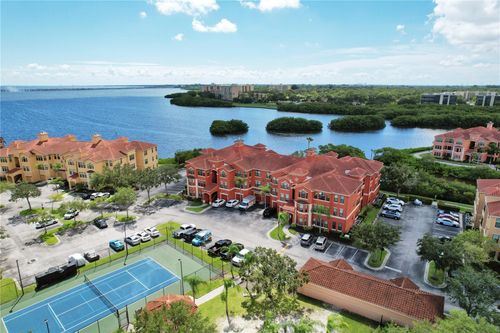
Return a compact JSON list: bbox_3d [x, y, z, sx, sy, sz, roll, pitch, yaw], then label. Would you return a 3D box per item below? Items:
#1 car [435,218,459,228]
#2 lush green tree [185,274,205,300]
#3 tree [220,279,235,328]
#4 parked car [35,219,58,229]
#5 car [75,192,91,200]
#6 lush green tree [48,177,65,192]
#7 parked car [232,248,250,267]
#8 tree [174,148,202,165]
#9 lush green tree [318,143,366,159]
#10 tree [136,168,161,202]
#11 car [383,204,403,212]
[{"bbox_3d":[49.029,13.970,75.597,4.750,1.450,1.830,8,17,29],"label":"car"},{"bbox_3d":[-8.452,19.394,47.215,3.200,5.300,3.200,0,15,0],"label":"lush green tree"},{"bbox_3d":[-3.000,19.716,43.855,2.300,8.200,2.300,0,15,0],"label":"tree"},{"bbox_3d":[-49.523,14.038,74.587,4.800,1.500,1.850,-14,20,-43],"label":"parked car"},{"bbox_3d":[-49.381,8.814,95.133,1.850,1.500,4.600,5,15,16],"label":"car"},{"bbox_3d":[-61.509,6.109,97.414,4.700,5.100,4.700,0,15,0],"label":"lush green tree"},{"bbox_3d":[-1.244,17.949,60.232,1.950,1.770,4.750,13,19,39],"label":"parked car"},{"bbox_3d":[-26.660,-4.921,137.963,12.290,7.240,10.450,0,15,0],"label":"tree"},{"bbox_3d":[35.226,-1.968,117.420,17.000,12.400,13.000,0,15,0],"label":"lush green tree"},{"bbox_3d":[-29.921,5.934,89.677,7.100,9.900,7.100,0,15,0],"label":"tree"},{"bbox_3d":[39.867,11.606,85.201,4.600,1.500,1.850,8,17,29],"label":"car"}]

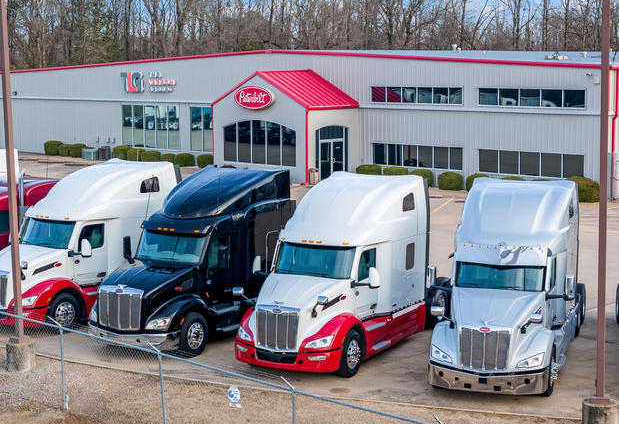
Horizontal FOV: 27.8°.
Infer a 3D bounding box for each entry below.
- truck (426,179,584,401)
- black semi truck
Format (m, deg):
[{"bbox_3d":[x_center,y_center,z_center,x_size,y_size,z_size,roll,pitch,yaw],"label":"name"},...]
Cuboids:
[{"bbox_3d":[4.575,1.321,27.665,2.650,3.880,8.200,3,9,17],"label":"truck"},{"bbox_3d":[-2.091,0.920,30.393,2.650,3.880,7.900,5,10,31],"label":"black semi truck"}]

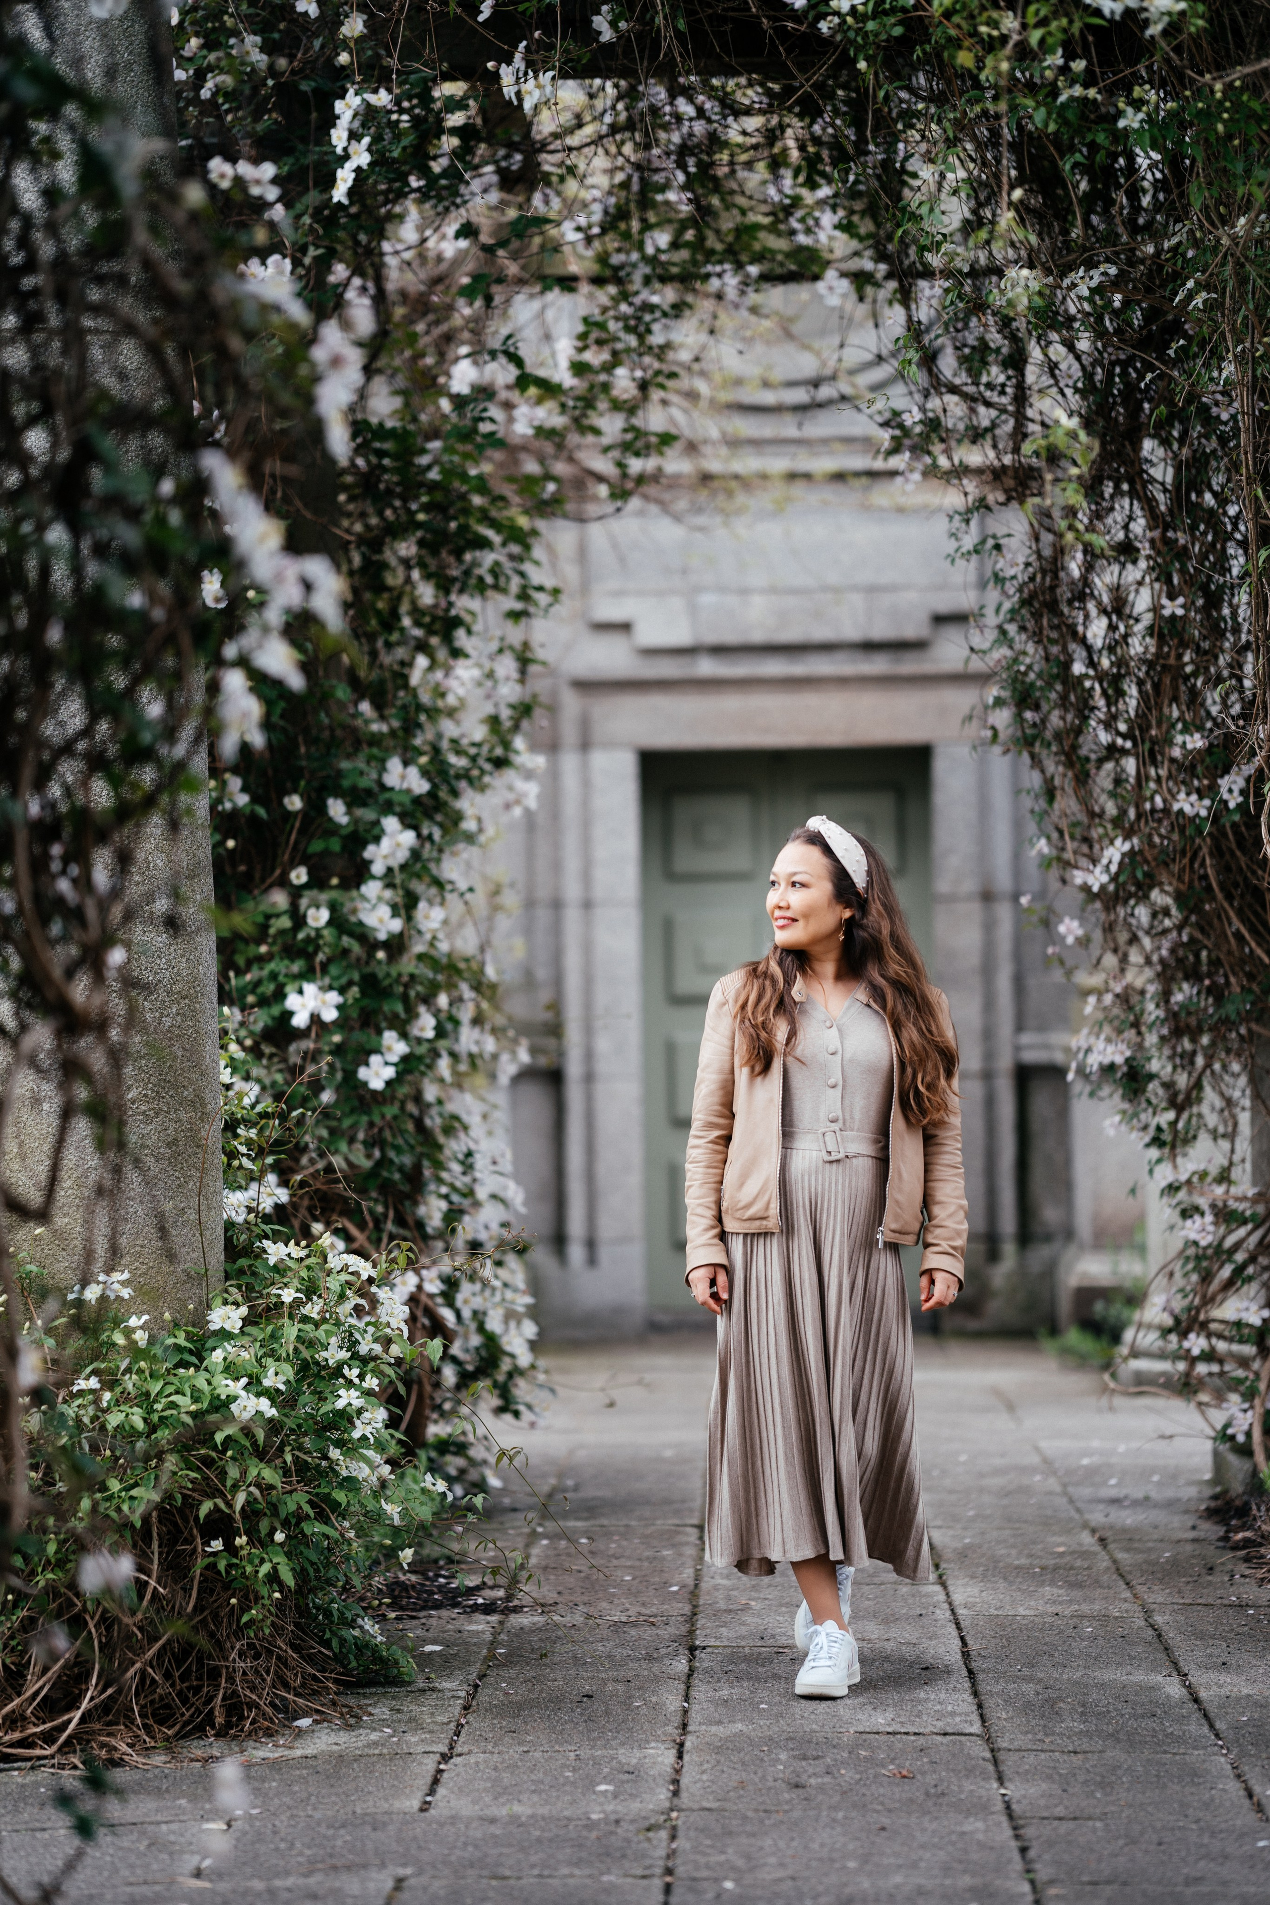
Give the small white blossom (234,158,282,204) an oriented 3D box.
[{"bbox_3d":[-0.604,-1.235,7.200,0.073,0.070,0.045,0,0,0],"label":"small white blossom"}]

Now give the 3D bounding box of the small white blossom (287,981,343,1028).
[{"bbox_3d":[-0.706,0.113,9.900,0.125,0.105,0.060,0,0,-3],"label":"small white blossom"}]

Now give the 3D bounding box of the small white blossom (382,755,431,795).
[{"bbox_3d":[-0.523,-0.406,10.300,0.110,0.092,0.065,0,0,-3],"label":"small white blossom"}]

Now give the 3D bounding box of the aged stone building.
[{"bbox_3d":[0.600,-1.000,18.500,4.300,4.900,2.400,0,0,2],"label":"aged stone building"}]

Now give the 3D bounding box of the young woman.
[{"bbox_3d":[0.367,0.566,8.670,0.540,1.660,0.500,0,0,3],"label":"young woman"}]

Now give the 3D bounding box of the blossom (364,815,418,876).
[{"bbox_3d":[-0.559,-0.245,10.300,0.120,0.136,0.075,0,0,-3],"label":"blossom"}]

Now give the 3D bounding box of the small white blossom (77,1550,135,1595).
[{"bbox_3d":[-0.671,0.786,5.700,0.070,0.057,0.045,0,0,0],"label":"small white blossom"}]

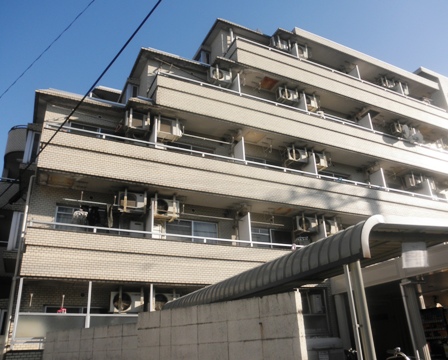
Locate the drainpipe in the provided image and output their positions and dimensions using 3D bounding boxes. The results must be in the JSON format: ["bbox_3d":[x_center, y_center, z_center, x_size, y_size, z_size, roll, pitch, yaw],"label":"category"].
[{"bbox_3d":[-4.393,1.606,8.372,0.090,3.763,0.085,9,-27,-26],"label":"drainpipe"}]

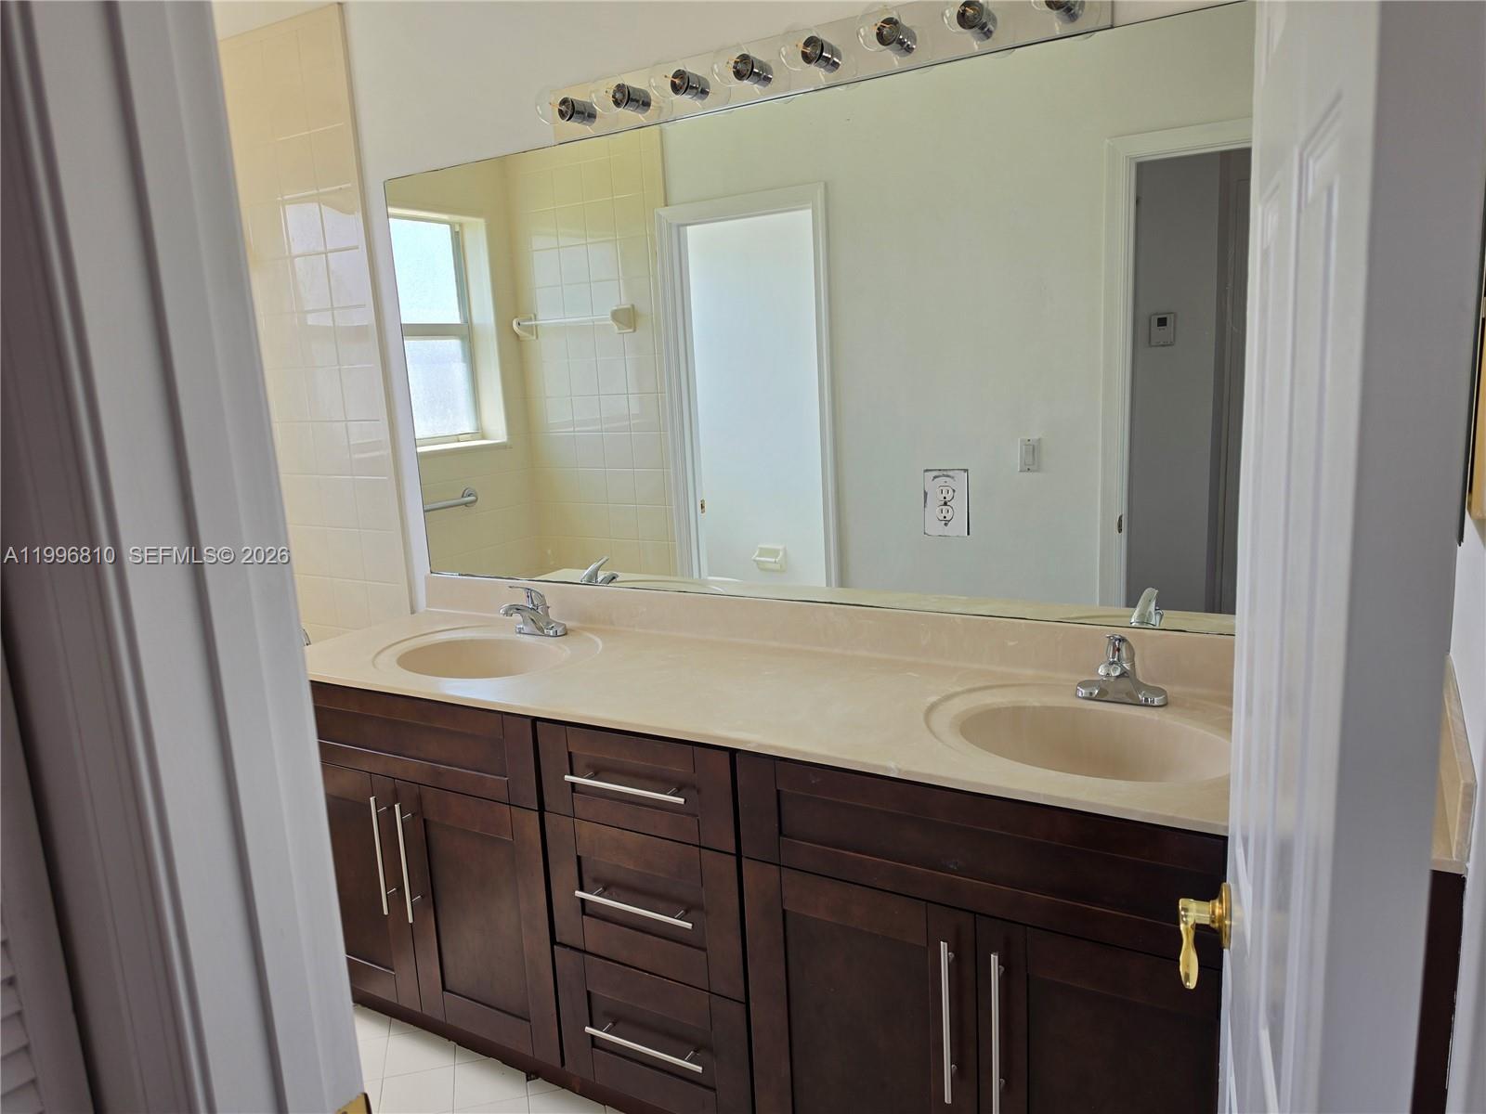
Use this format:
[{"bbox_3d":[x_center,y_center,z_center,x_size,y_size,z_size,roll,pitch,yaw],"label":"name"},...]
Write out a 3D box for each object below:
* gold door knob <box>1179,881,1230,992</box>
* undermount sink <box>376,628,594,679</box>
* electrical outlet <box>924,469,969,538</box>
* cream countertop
[{"bbox_3d":[0.432,0.357,0.933,0.055,0.068,0.151,1,11,22],"label":"gold door knob"},{"bbox_3d":[-0.590,0.287,2.339,0.543,0.140,0.407,3,12,30],"label":"undermount sink"},{"bbox_3d":[0.405,-0.108,1.967,0.090,0.131,0.010,3,12,30],"label":"electrical outlet"},{"bbox_3d":[-0.013,0.210,1.958,2.317,0.118,0.558,3,12,30],"label":"cream countertop"}]

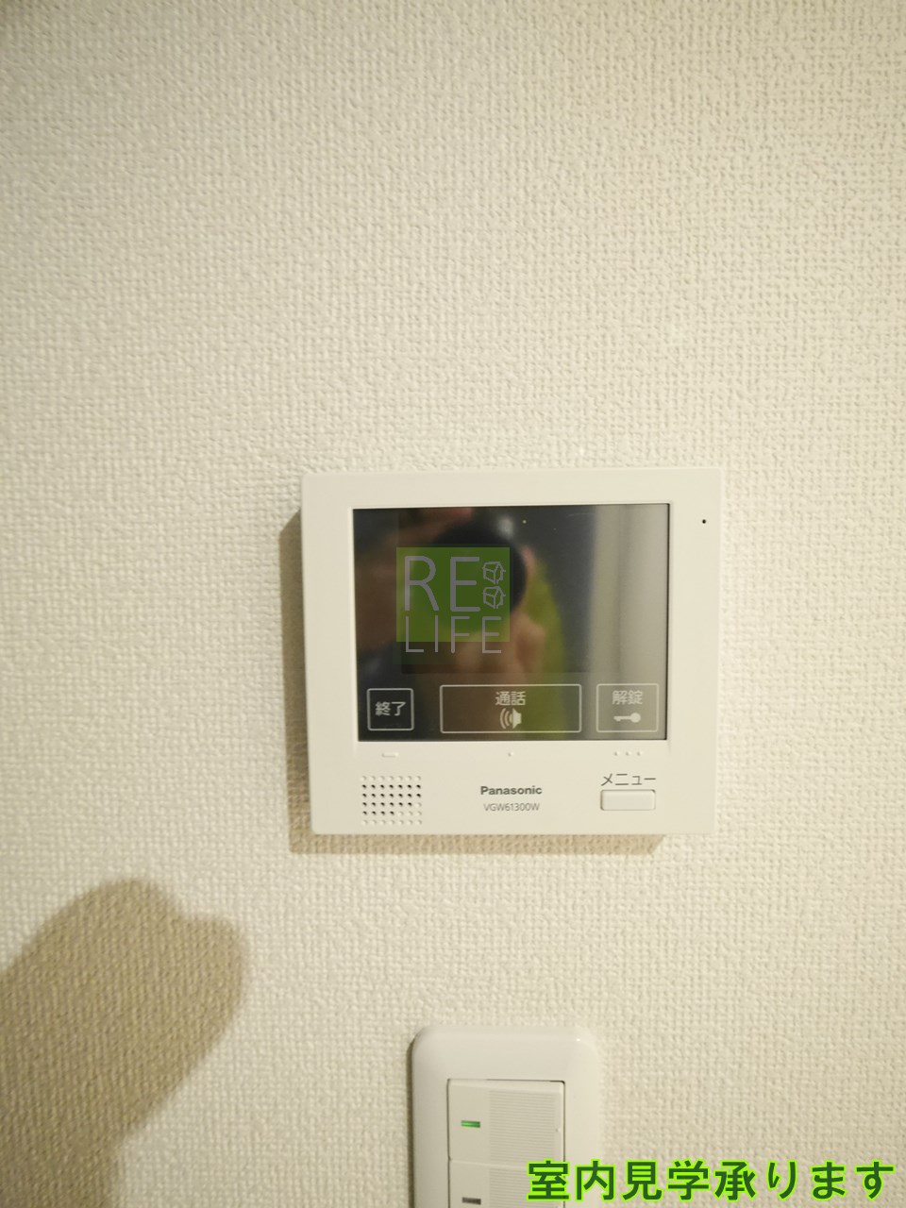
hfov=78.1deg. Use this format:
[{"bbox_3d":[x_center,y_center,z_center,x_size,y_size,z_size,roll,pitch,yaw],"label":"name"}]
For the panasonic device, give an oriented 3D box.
[{"bbox_3d":[0.019,0.016,0.190,0.131,0.117,0.024,-1,3,1],"label":"panasonic device"}]

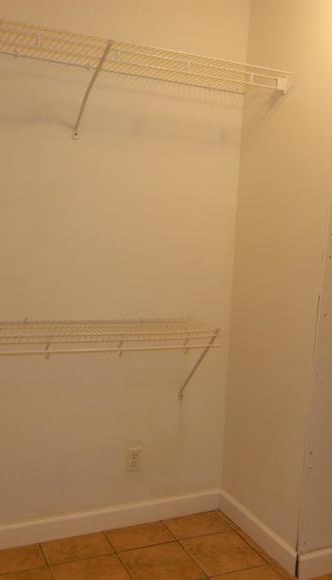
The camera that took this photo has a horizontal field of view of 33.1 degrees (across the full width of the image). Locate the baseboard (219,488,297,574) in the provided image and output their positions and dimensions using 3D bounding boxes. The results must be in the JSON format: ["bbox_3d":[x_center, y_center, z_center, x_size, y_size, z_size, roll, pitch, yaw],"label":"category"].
[{"bbox_3d":[0.436,1.160,2.709,0.014,0.110,0.637,0,7,-27],"label":"baseboard"}]

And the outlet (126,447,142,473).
[{"bbox_3d":[-0.160,0.835,2.751,0.074,0.116,0.008,0,7,-24],"label":"outlet"}]

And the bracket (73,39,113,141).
[{"bbox_3d":[-0.299,-0.787,2.245,0.022,0.323,0.420,0,7,-24],"label":"bracket"}]

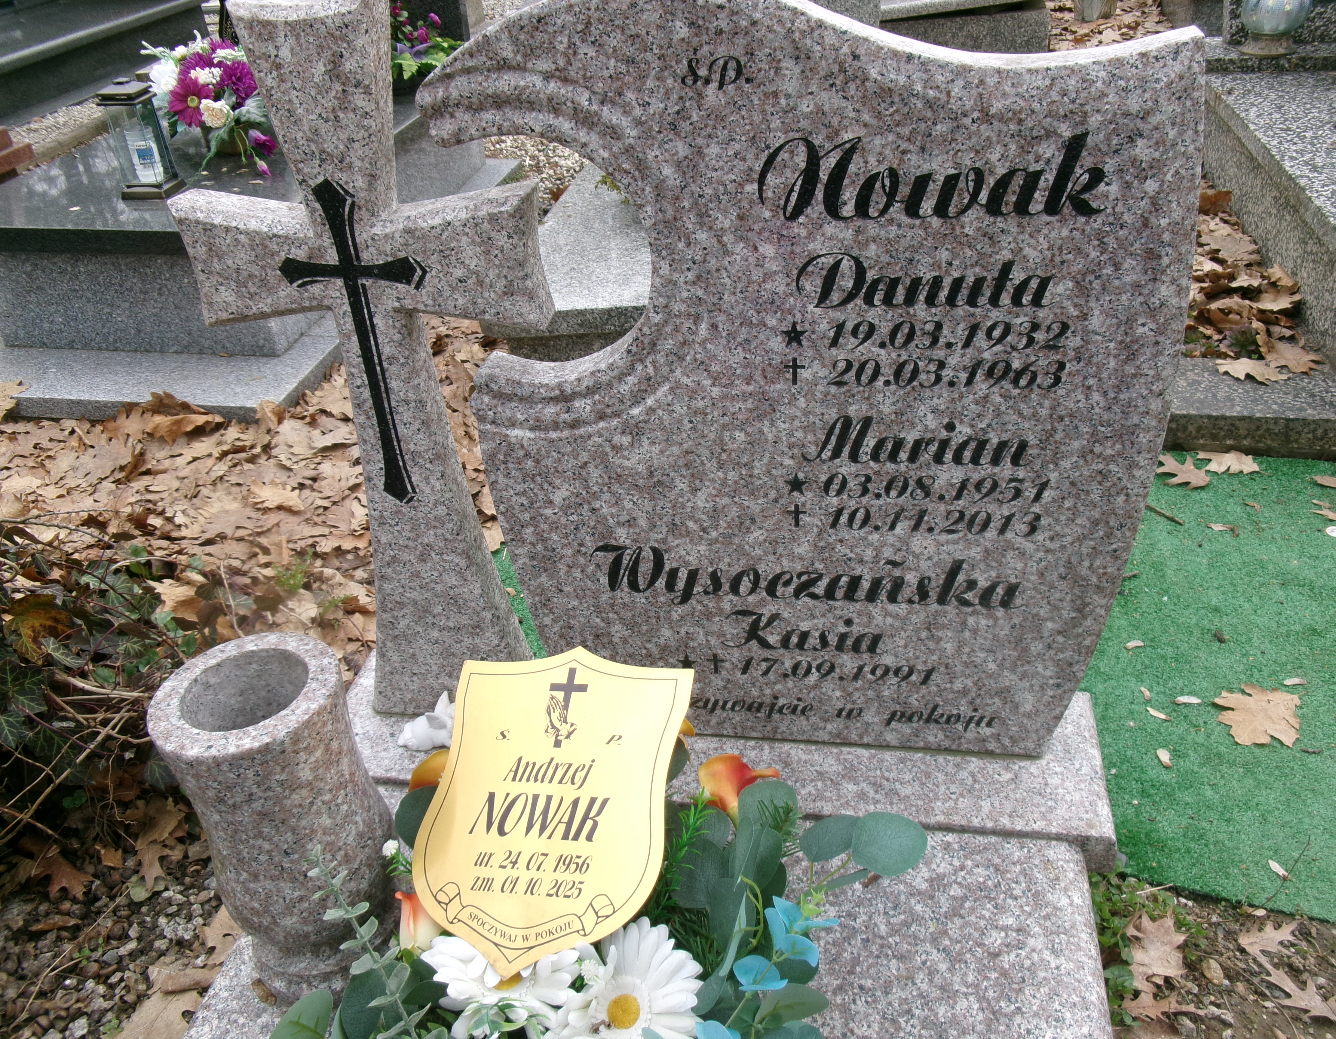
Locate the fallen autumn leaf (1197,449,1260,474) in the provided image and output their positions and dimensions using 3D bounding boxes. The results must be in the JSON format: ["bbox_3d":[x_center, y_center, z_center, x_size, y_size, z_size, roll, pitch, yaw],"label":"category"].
[{"bbox_3d":[1.109,-0.114,2.223,0.109,0.025,0.081,3,34,10],"label":"fallen autumn leaf"}]

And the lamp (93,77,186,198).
[{"bbox_3d":[-1.317,-0.949,2.783,0.117,0.276,0.108,3,34,11],"label":"lamp"}]

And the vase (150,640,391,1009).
[{"bbox_3d":[-0.342,0.283,1.028,0.156,0.331,0.156,1,33,11],"label":"vase"}]

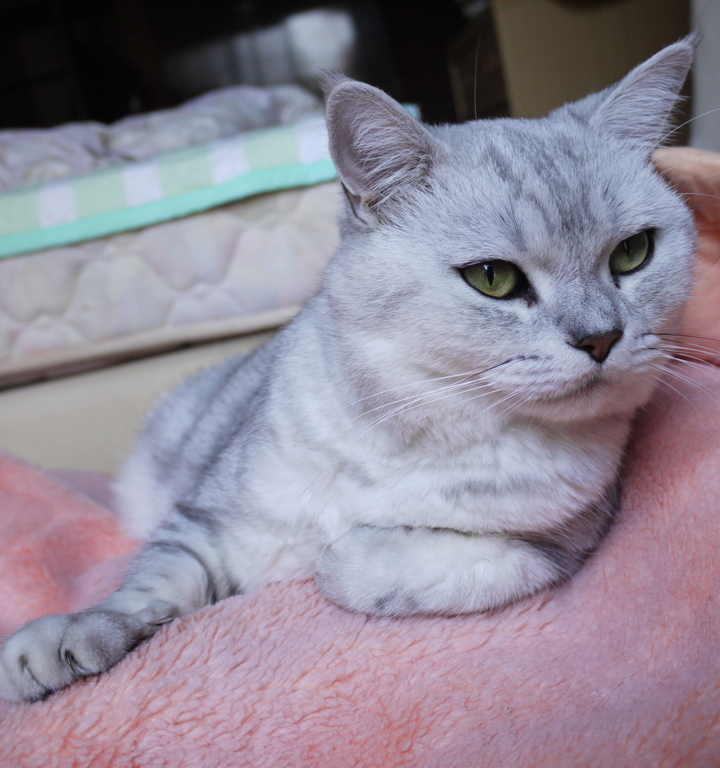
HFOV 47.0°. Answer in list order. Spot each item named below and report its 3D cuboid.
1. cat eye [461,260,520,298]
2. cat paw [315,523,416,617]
[{"bbox_3d":[0.046,-0.037,0.293,0.022,0.014,0.012,-7,19,9],"label":"cat eye"},{"bbox_3d":[0.003,0.069,0.307,0.040,0.032,0.037,-12,21,-8],"label":"cat paw"}]

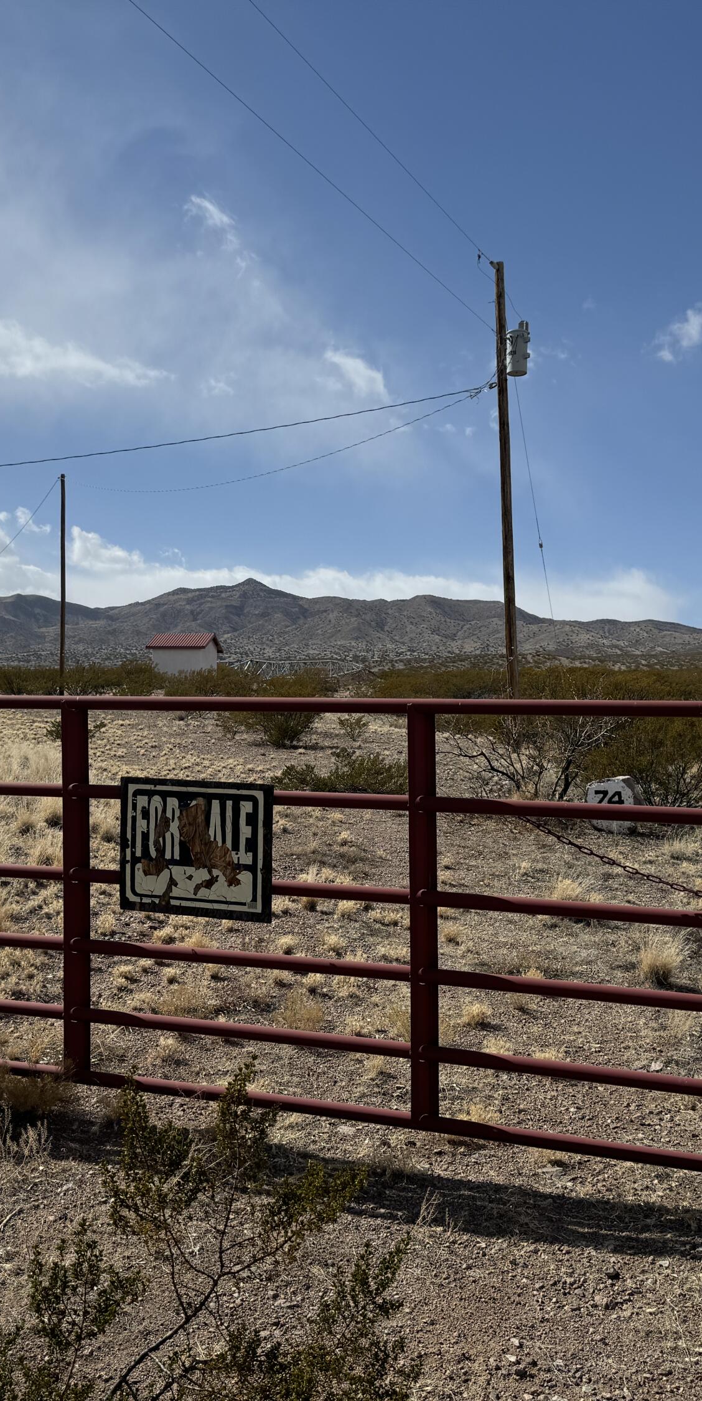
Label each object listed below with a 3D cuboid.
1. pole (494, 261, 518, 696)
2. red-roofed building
[{"bbox_3d":[2.920,-3.840,24.300,0.220,8.800,0.220,-1,1,0],"label":"pole"},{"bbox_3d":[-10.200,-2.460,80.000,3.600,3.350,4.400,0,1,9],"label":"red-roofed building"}]

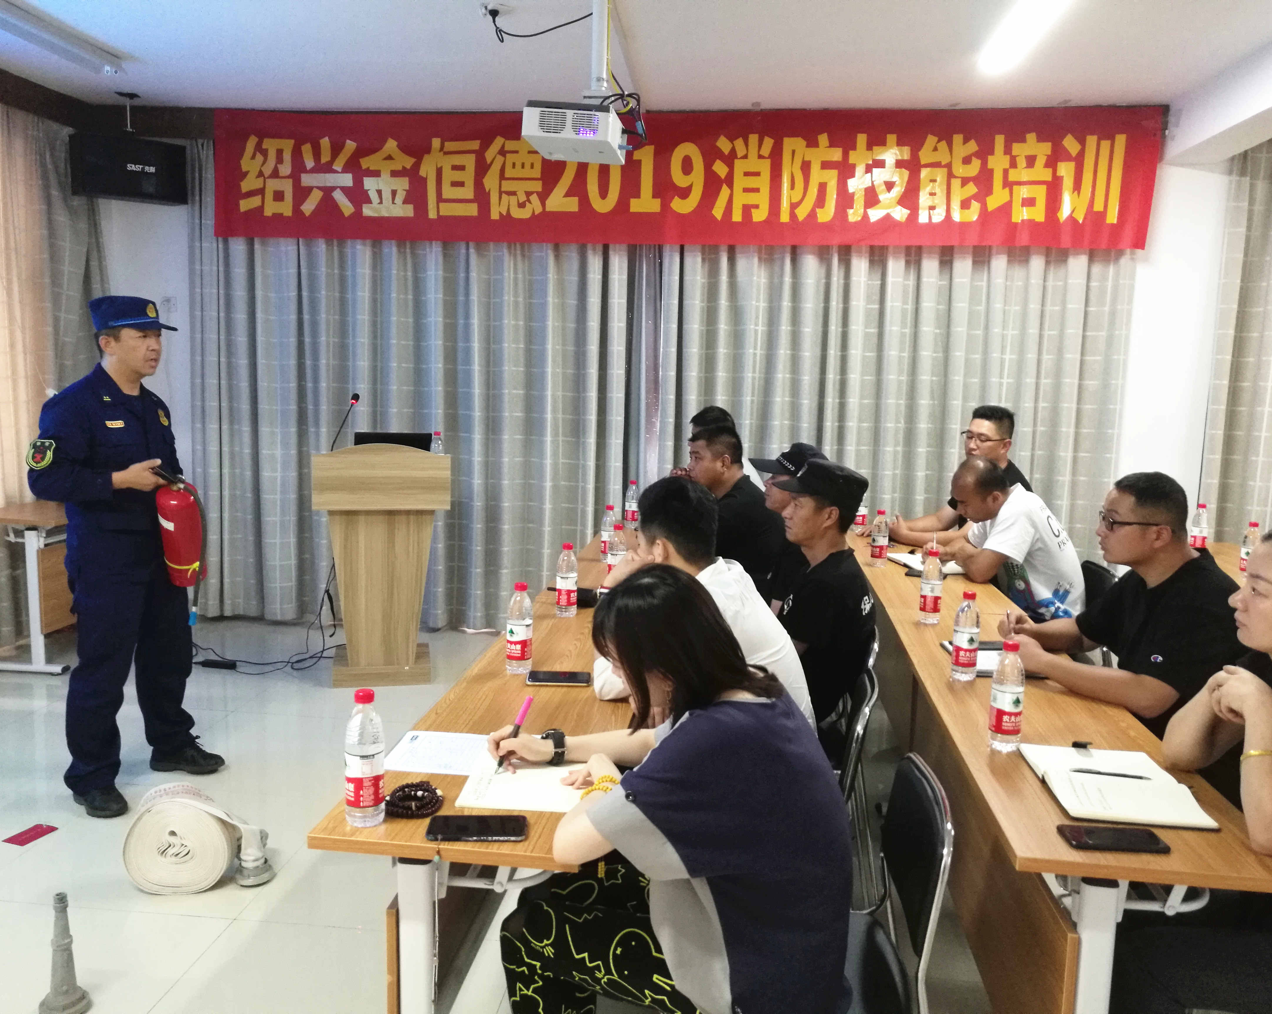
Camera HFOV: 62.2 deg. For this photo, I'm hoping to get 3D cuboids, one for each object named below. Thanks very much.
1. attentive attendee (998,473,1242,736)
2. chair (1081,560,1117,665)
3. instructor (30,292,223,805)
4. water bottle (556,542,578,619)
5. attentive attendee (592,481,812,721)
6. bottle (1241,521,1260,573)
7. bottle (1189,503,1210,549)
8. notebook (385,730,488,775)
[{"bbox_3d":[1.286,0.559,2.774,0.720,1.290,0.580,3,8,10],"label":"attentive attendee"},{"bbox_3d":[1.543,0.606,4.062,0.540,0.820,0.460,2,8,6],"label":"chair"},{"bbox_3d":[-1.721,0.135,3.607,0.490,1.700,0.540,4,8,19],"label":"instructor"},{"bbox_3d":[-0.214,0.228,3.310,0.066,0.230,0.066,1,8,0],"label":"water bottle"},{"bbox_3d":[0.225,0.539,2.828,0.660,1.240,0.540,4,8,18],"label":"attentive attendee"},{"bbox_3d":[2.479,0.176,4.243,0.064,0.231,0.064,2,8,6],"label":"bottle"},{"bbox_3d":[2.523,0.102,4.712,0.066,0.221,0.066,2,8,6],"label":"bottle"},{"bbox_3d":[-0.338,0.487,2.090,0.297,0.006,0.210,2,8,6],"label":"notebook"}]

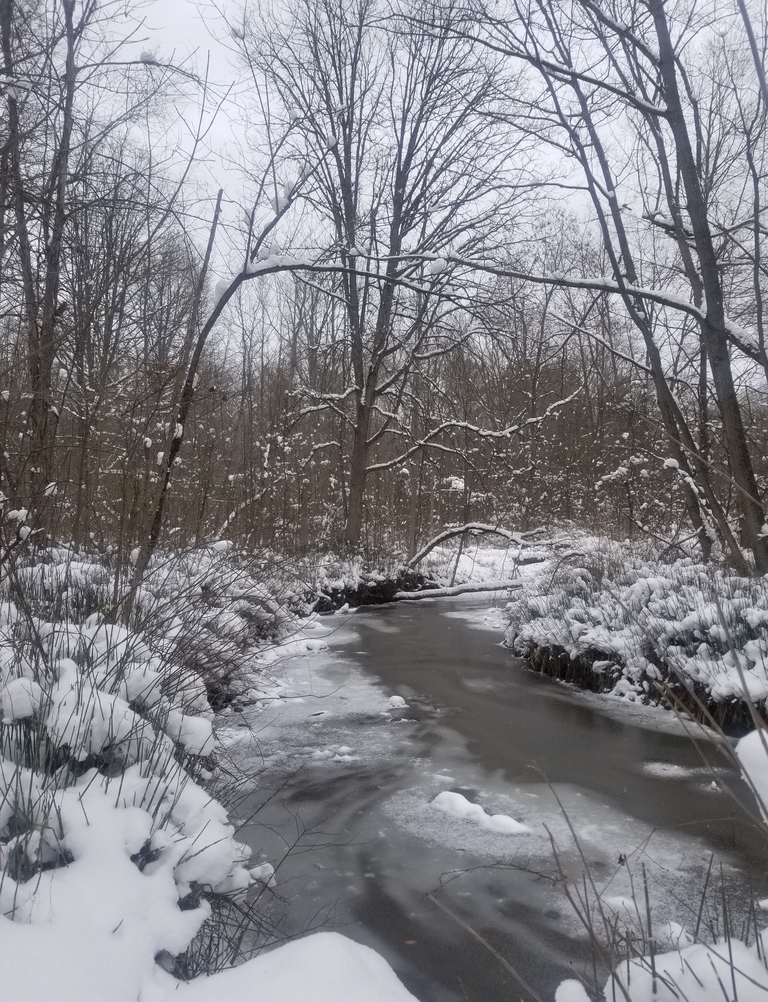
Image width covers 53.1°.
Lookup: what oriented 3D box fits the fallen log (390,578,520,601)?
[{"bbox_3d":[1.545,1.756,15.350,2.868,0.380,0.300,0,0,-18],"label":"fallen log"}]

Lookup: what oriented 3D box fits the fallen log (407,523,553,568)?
[{"bbox_3d":[2.148,0.981,16.950,3.314,0.930,0.600,0,0,-12],"label":"fallen log"}]

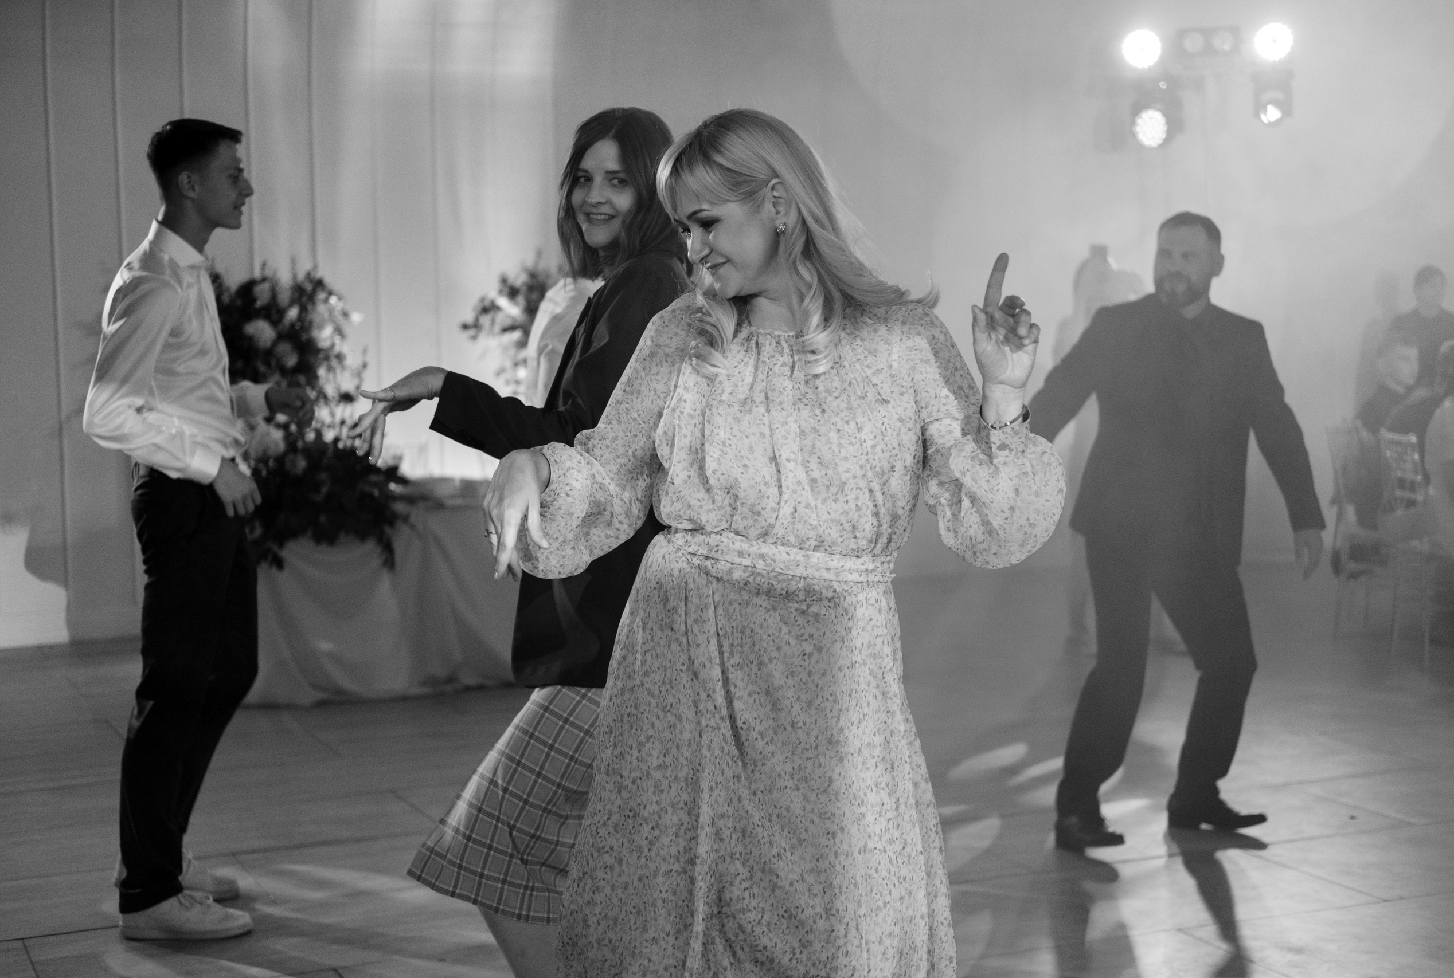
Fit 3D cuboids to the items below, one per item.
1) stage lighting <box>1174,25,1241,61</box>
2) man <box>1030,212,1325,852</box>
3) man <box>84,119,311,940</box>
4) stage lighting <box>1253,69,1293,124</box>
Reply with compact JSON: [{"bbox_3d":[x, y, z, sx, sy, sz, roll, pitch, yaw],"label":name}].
[{"bbox_3d":[2.505,-2.321,11.250,0.340,0.175,0.150,0,4,16],"label":"stage lighting"},{"bbox_3d":[1.125,0.100,5.700,0.800,1.660,0.460,-2,4,-16],"label":"man"},{"bbox_3d":[-1.240,0.080,5.100,0.470,1.875,0.500,-1,4,0],"label":"man"},{"bbox_3d":[2.845,-2.043,11.250,0.215,0.280,0.200,0,4,14],"label":"stage lighting"}]

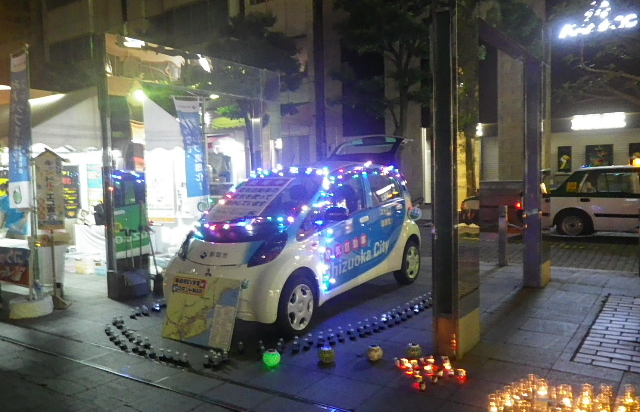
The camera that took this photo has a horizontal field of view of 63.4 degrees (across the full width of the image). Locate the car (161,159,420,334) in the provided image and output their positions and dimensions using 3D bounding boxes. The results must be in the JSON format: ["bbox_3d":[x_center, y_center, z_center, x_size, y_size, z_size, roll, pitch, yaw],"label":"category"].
[{"bbox_3d":[-0.097,0.272,5.896,1.475,1.600,3.395,1,3,31],"label":"car"}]

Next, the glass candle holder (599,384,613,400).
[{"bbox_3d":[1.738,1.150,3.143,0.066,0.110,0.066,-2,3,0],"label":"glass candle holder"}]

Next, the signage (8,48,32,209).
[{"bbox_3d":[-3.570,-0.883,6.135,0.520,1.820,0.050,1,4,39],"label":"signage"}]

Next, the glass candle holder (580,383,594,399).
[{"bbox_3d":[1.586,1.127,3.066,0.067,0.102,0.067,-1,3,0],"label":"glass candle holder"}]

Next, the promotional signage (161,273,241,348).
[{"bbox_3d":[-1.066,0.935,4.637,0.835,0.595,0.020,0,-14,33],"label":"promotional signage"}]

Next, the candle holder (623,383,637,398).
[{"bbox_3d":[1.835,1.123,3.065,0.067,0.102,0.067,-1,3,0],"label":"candle holder"}]

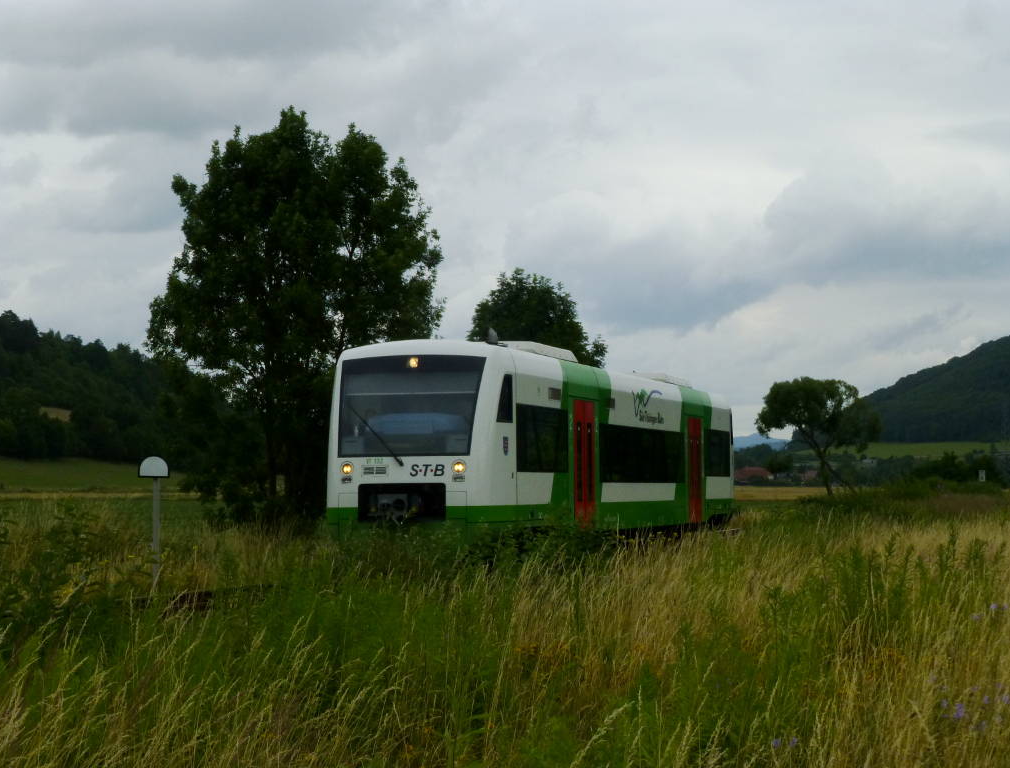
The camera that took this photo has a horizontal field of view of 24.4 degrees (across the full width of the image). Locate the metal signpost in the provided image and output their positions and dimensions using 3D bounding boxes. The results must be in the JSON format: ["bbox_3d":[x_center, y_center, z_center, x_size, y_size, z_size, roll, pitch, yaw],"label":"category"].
[{"bbox_3d":[-5.166,2.056,34.344,0.480,1.981,0.110,-1,-3,13],"label":"metal signpost"}]

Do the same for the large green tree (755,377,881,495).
[{"bbox_3d":[18.694,3.384,140.166,7.428,7.557,7.057,0,-3,0],"label":"large green tree"}]

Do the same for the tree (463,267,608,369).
[{"bbox_3d":[1.393,0.517,103.246,6.875,11.186,6.532,0,-3,0],"label":"tree"}]

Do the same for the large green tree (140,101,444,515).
[{"bbox_3d":[-5.959,-1.839,66.264,8.359,12.020,7.941,0,-3,0],"label":"large green tree"}]

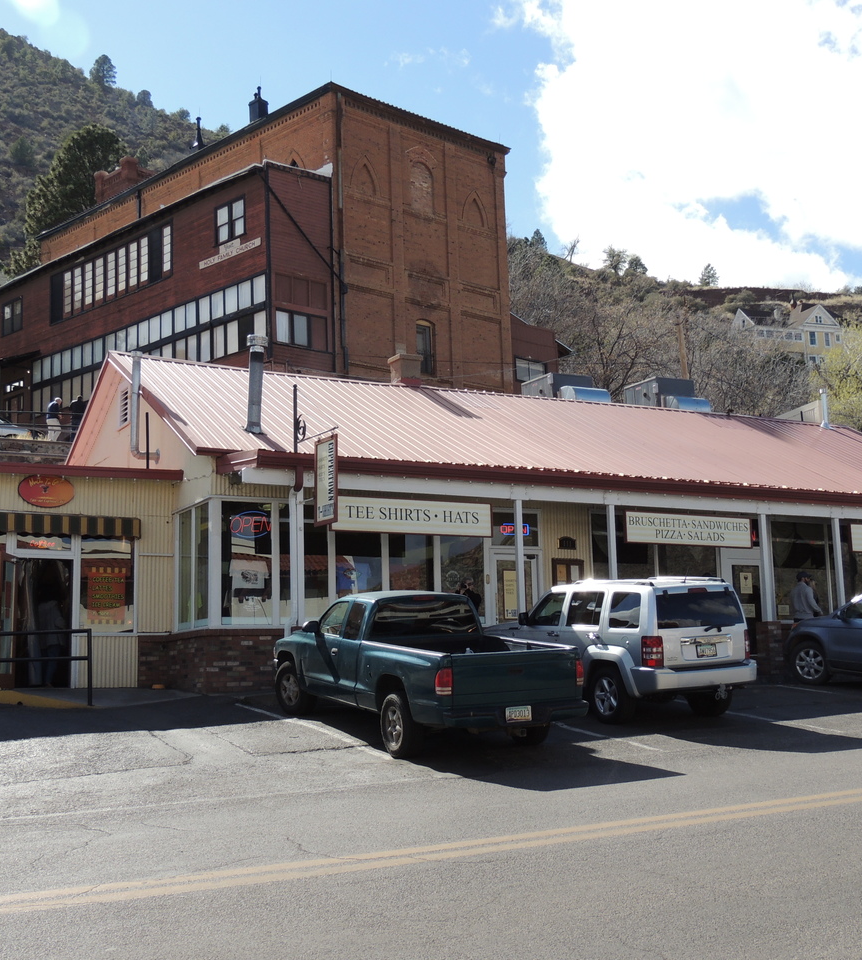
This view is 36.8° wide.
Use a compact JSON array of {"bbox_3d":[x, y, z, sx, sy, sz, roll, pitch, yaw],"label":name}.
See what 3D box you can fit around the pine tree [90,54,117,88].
[{"bbox_3d":[-72.385,-90.142,285.913,5.946,8.183,5.946,-2,-8,0],"label":"pine tree"}]

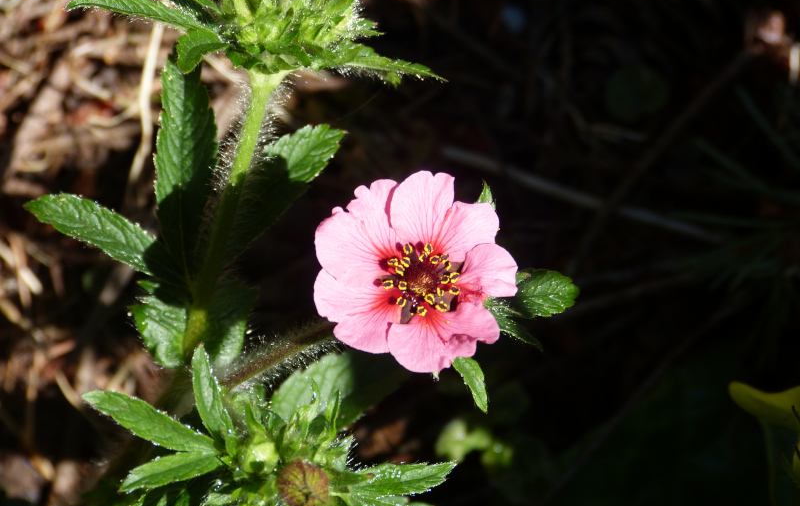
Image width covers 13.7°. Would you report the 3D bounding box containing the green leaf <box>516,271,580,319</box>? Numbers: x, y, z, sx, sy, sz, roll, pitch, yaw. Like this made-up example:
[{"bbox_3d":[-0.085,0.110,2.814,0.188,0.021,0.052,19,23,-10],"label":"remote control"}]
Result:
[{"bbox_3d":[0.021,0.006,0.501,0.012,0.003,0.007,-12,74,0],"label":"green leaf"}]

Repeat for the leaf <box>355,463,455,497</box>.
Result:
[{"bbox_3d":[0.001,0.033,0.491,0.015,0.002,0.004,-11,49,8],"label":"leaf"}]

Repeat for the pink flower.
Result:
[{"bbox_3d":[0.002,0.003,0.492,0.029,0.010,0.029,0,81,5],"label":"pink flower"}]

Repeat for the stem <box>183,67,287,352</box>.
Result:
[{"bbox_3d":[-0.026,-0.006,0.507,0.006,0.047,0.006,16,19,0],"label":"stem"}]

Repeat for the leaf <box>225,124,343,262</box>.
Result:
[{"bbox_3d":[-0.019,-0.010,0.515,0.009,0.004,0.025,31,69,27],"label":"leaf"}]

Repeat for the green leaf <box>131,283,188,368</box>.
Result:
[{"bbox_3d":[-0.037,0.011,0.517,0.009,0.004,0.013,6,67,8],"label":"green leaf"}]

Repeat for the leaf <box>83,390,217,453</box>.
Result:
[{"bbox_3d":[-0.037,0.025,0.490,0.020,0.003,0.006,21,53,0],"label":"leaf"}]

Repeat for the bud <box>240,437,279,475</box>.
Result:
[{"bbox_3d":[-0.021,0.030,0.496,0.006,0.006,0.006,-2,72,5],"label":"bud"}]

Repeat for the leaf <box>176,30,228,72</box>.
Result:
[{"bbox_3d":[-0.029,-0.030,0.498,0.008,0.004,0.005,-34,66,-22],"label":"leaf"}]

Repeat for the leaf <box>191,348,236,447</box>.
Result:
[{"bbox_3d":[-0.028,0.021,0.502,0.005,0.015,0.003,-16,12,-15],"label":"leaf"}]

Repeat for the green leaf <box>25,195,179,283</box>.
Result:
[{"bbox_3d":[-0.045,-0.003,0.505,0.025,0.004,0.007,23,52,-9],"label":"green leaf"}]

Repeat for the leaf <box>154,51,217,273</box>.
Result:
[{"bbox_3d":[-0.033,-0.014,0.514,0.009,0.004,0.036,-4,69,-2],"label":"leaf"}]

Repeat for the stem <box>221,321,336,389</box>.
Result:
[{"bbox_3d":[-0.018,0.016,0.504,0.020,0.003,0.003,-28,0,17],"label":"stem"}]

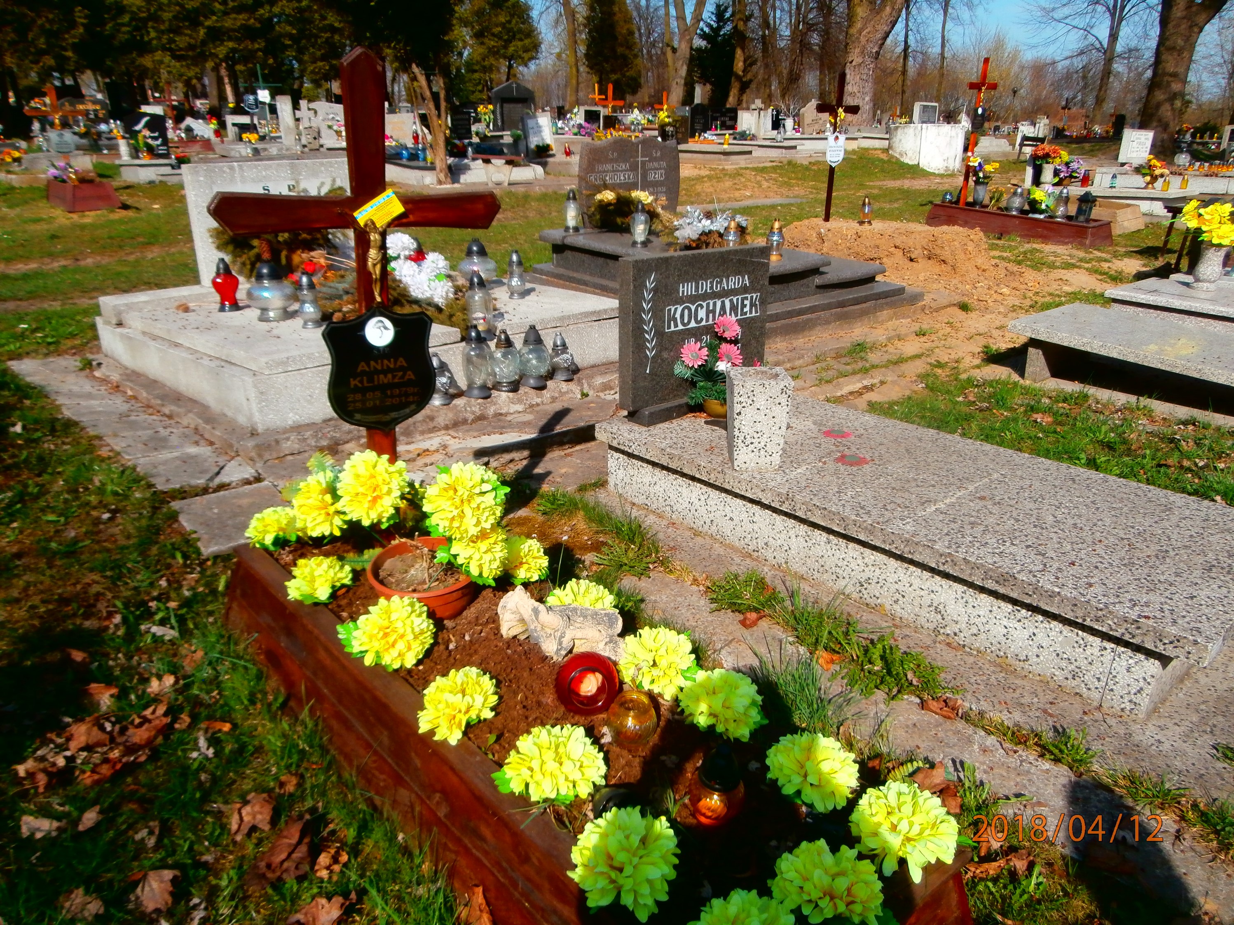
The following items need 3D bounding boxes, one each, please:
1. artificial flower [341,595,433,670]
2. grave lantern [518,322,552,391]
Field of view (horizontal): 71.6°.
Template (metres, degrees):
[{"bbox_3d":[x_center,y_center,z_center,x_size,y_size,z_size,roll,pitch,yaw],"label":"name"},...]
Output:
[{"bbox_3d":[-0.446,0.334,1.679,0.165,0.130,0.155,0,20,0],"label":"artificial flower"},{"bbox_3d":[-0.385,-0.495,3.971,0.149,0.283,0.149,0,21,0],"label":"grave lantern"}]

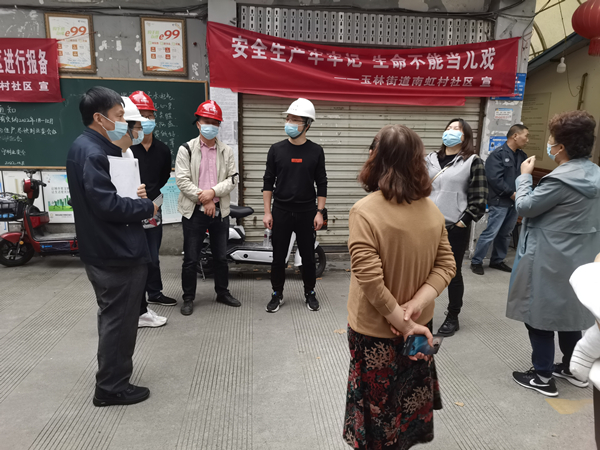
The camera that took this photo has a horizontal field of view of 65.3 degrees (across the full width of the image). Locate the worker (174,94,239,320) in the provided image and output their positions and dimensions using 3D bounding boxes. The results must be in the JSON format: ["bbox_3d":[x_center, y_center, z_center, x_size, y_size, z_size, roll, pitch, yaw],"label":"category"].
[{"bbox_3d":[-0.789,-0.149,3.954,0.540,1.760,0.380,-2,12,-14],"label":"worker"}]

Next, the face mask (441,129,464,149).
[{"bbox_3d":[1.102,-0.623,3.370,0.150,0.125,0.090,6,-7,23],"label":"face mask"}]

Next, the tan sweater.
[{"bbox_3d":[0.424,0.161,2.016,0.455,0.640,0.300,2,12,4],"label":"tan sweater"}]

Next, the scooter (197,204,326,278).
[{"bbox_3d":[-0.397,0.062,4.828,1.450,1.000,0.600,1,12,-2],"label":"scooter"}]

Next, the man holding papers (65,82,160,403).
[{"bbox_3d":[-1.037,0.137,2.606,0.460,1.750,0.490,-3,13,-17],"label":"man holding papers"}]

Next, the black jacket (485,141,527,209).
[{"bbox_3d":[2.320,-0.565,5.232,0.520,0.680,0.330,-6,14,-29],"label":"black jacket"}]

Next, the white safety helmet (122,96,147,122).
[{"bbox_3d":[-1.233,-0.833,3.376,0.285,0.165,0.220,-1,12,-11],"label":"white safety helmet"}]

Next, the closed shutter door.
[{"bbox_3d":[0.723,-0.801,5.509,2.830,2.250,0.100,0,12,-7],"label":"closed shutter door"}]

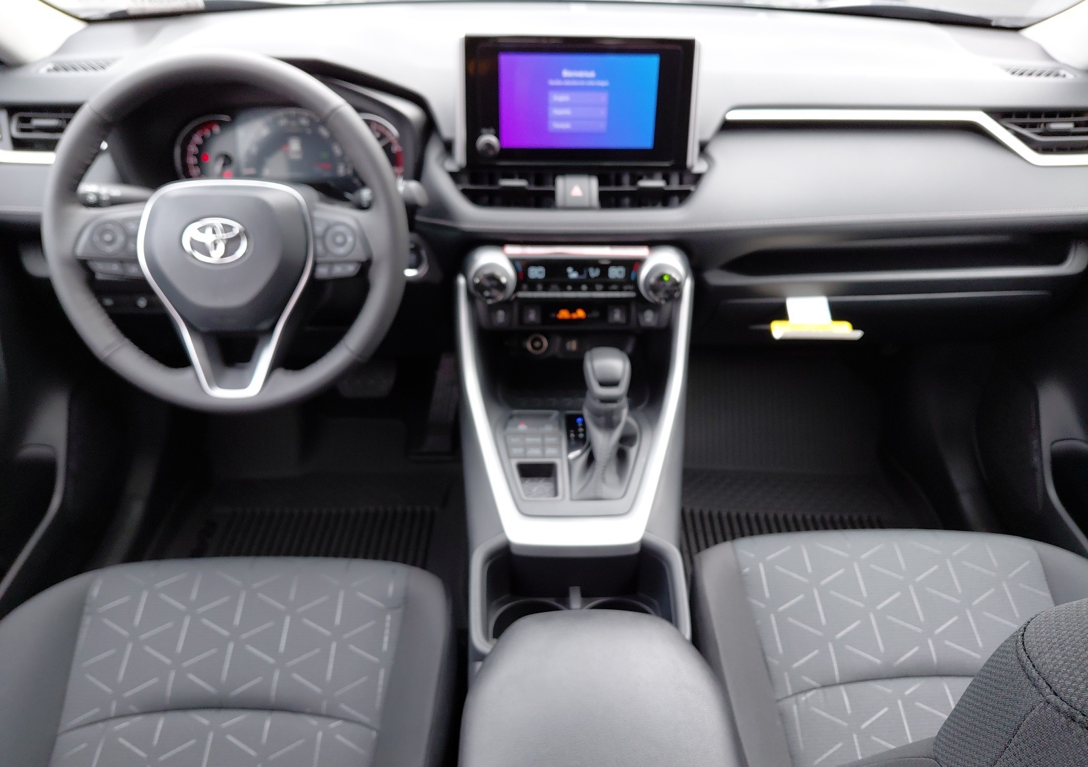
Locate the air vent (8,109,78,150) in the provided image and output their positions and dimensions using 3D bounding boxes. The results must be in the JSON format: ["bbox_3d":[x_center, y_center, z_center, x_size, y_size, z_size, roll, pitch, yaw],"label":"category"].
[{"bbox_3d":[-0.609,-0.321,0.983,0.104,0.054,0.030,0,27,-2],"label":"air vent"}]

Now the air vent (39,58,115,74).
[{"bbox_3d":[-0.617,-0.420,1.040,0.100,0.014,0.048,0,44,-2],"label":"air vent"}]

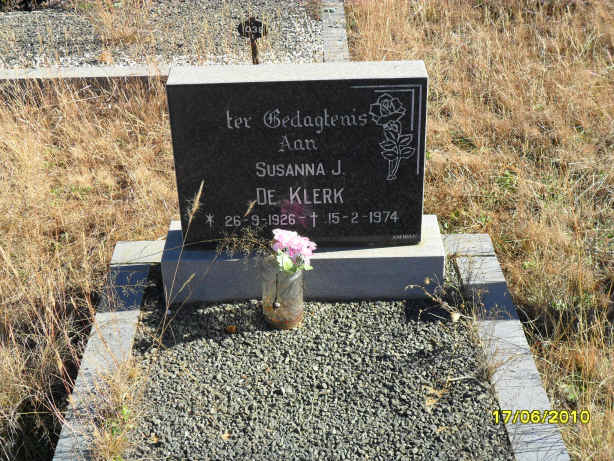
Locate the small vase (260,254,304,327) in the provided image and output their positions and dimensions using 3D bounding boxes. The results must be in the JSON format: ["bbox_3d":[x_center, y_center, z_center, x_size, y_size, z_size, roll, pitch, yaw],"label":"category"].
[{"bbox_3d":[-0.058,0.154,2.299,0.100,0.153,0.100,-1,32,0],"label":"small vase"}]

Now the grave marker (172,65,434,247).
[{"bbox_3d":[-0.018,-0.182,2.304,0.610,0.453,0.110,-1,32,0],"label":"grave marker"}]

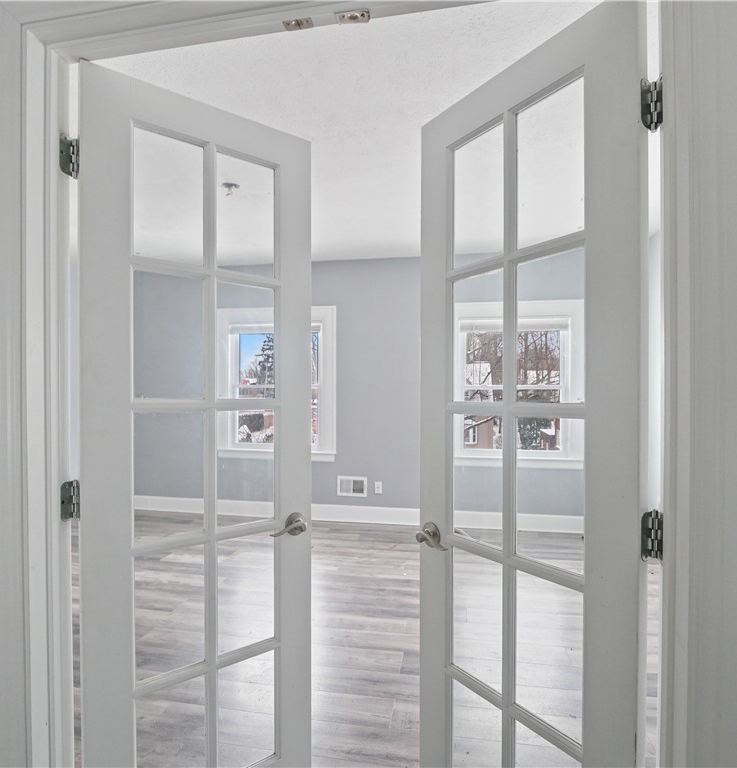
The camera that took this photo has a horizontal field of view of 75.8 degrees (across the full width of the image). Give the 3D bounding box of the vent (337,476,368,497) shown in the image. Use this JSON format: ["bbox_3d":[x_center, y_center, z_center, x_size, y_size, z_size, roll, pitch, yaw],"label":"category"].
[{"bbox_3d":[-0.158,1.012,4.670,0.300,0.196,0.018,0,0,10],"label":"vent"}]

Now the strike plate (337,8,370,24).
[{"bbox_3d":[-0.030,-0.734,0.945,0.064,0.007,0.028,0,0,11],"label":"strike plate"}]

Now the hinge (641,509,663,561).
[{"bbox_3d":[0.508,0.273,0.843,0.037,0.090,0.044,0,0,33],"label":"hinge"}]

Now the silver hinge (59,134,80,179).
[{"bbox_3d":[-0.668,-0.514,1.061,0.037,0.090,0.044,0,0,-12],"label":"silver hinge"}]

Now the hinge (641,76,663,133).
[{"bbox_3d":[0.508,-0.504,0.843,0.037,0.090,0.044,0,0,33],"label":"hinge"}]

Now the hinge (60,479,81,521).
[{"bbox_3d":[-0.668,0.264,1.061,0.037,0.090,0.044,0,0,-12],"label":"hinge"}]

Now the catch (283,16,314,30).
[{"bbox_3d":[-0.141,-0.731,0.962,0.057,0.007,0.025,0,0,11],"label":"catch"}]

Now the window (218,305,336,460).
[{"bbox_3d":[-0.947,-0.010,4.840,1.290,1.550,0.120,0,0,10],"label":"window"}]

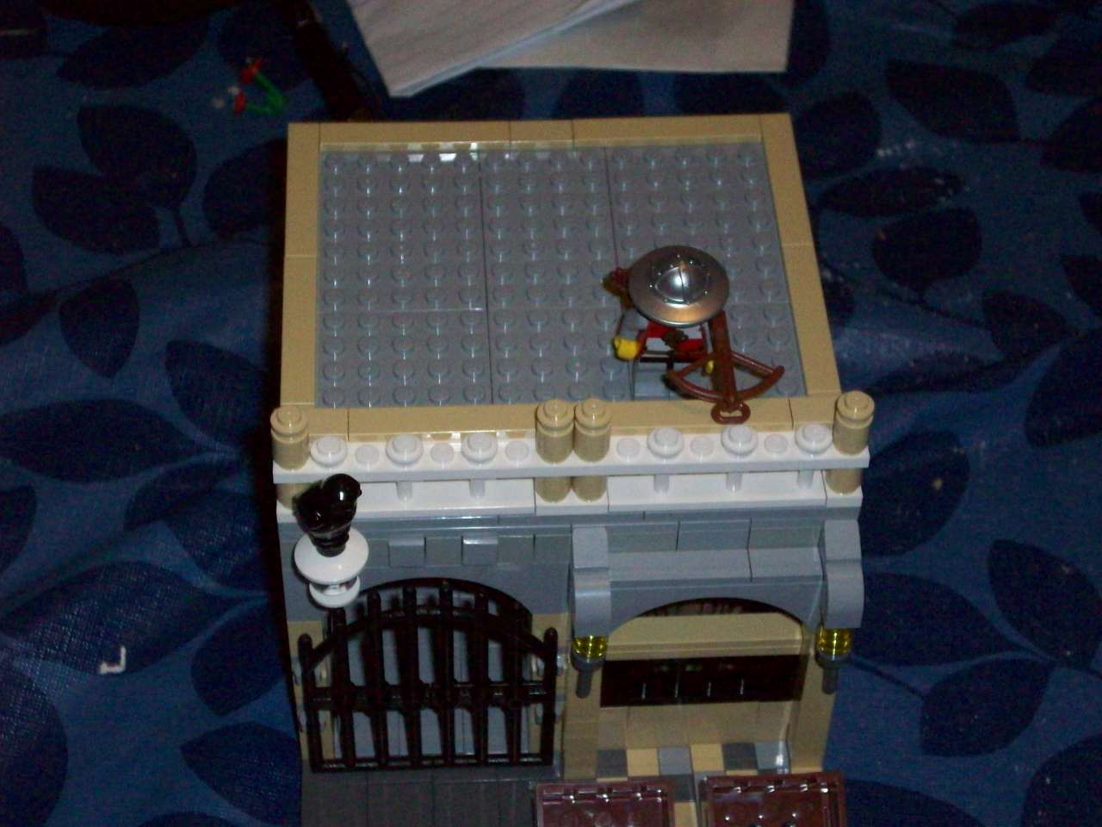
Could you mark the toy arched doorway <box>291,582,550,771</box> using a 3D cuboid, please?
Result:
[{"bbox_3d":[-0.029,0.062,0.575,0.059,0.075,0.004,-1,49,-3],"label":"toy arched doorway"}]

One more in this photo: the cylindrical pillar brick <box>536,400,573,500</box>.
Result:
[{"bbox_3d":[0.001,0.008,0.528,0.008,0.027,0.008,1,49,-1],"label":"cylindrical pillar brick"}]

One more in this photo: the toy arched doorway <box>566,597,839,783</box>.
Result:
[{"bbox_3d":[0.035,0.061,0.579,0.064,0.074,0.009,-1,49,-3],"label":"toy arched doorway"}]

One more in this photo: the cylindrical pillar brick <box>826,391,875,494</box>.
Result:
[{"bbox_3d":[0.065,0.006,0.531,0.008,0.027,0.008,1,49,-1],"label":"cylindrical pillar brick"}]

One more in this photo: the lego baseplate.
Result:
[{"bbox_3d":[0.000,-0.033,0.591,0.112,0.005,0.088,-1,49,-3],"label":"lego baseplate"}]

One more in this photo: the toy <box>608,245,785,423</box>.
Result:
[{"bbox_3d":[0.033,-0.014,0.547,0.038,0.042,0.032,-1,49,-3],"label":"toy"}]

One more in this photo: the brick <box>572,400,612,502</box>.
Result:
[{"bbox_3d":[0.009,0.008,0.528,0.008,0.027,0.008,-1,49,-3],"label":"brick"}]

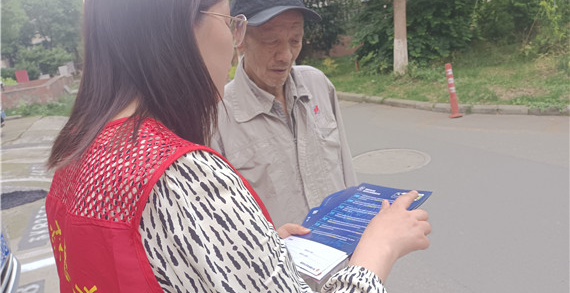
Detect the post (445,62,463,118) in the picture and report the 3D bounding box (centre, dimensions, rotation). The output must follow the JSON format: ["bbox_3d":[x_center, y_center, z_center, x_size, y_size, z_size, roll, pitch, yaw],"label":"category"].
[{"bbox_3d":[2.290,-0.755,5.676,0.200,0.755,0.200,-13,12,0],"label":"post"}]

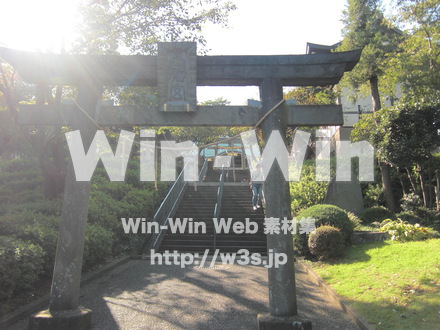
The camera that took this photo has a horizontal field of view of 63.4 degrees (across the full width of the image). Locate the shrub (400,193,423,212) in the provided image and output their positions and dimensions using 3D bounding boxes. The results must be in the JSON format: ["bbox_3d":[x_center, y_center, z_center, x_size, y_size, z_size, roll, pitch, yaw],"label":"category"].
[{"bbox_3d":[6.773,1.338,12.600,0.790,0.720,0.750,0,-5,0],"label":"shrub"}]

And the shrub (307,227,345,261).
[{"bbox_3d":[2.603,1.919,8.700,0.880,0.830,0.860,0,-6,0],"label":"shrub"}]

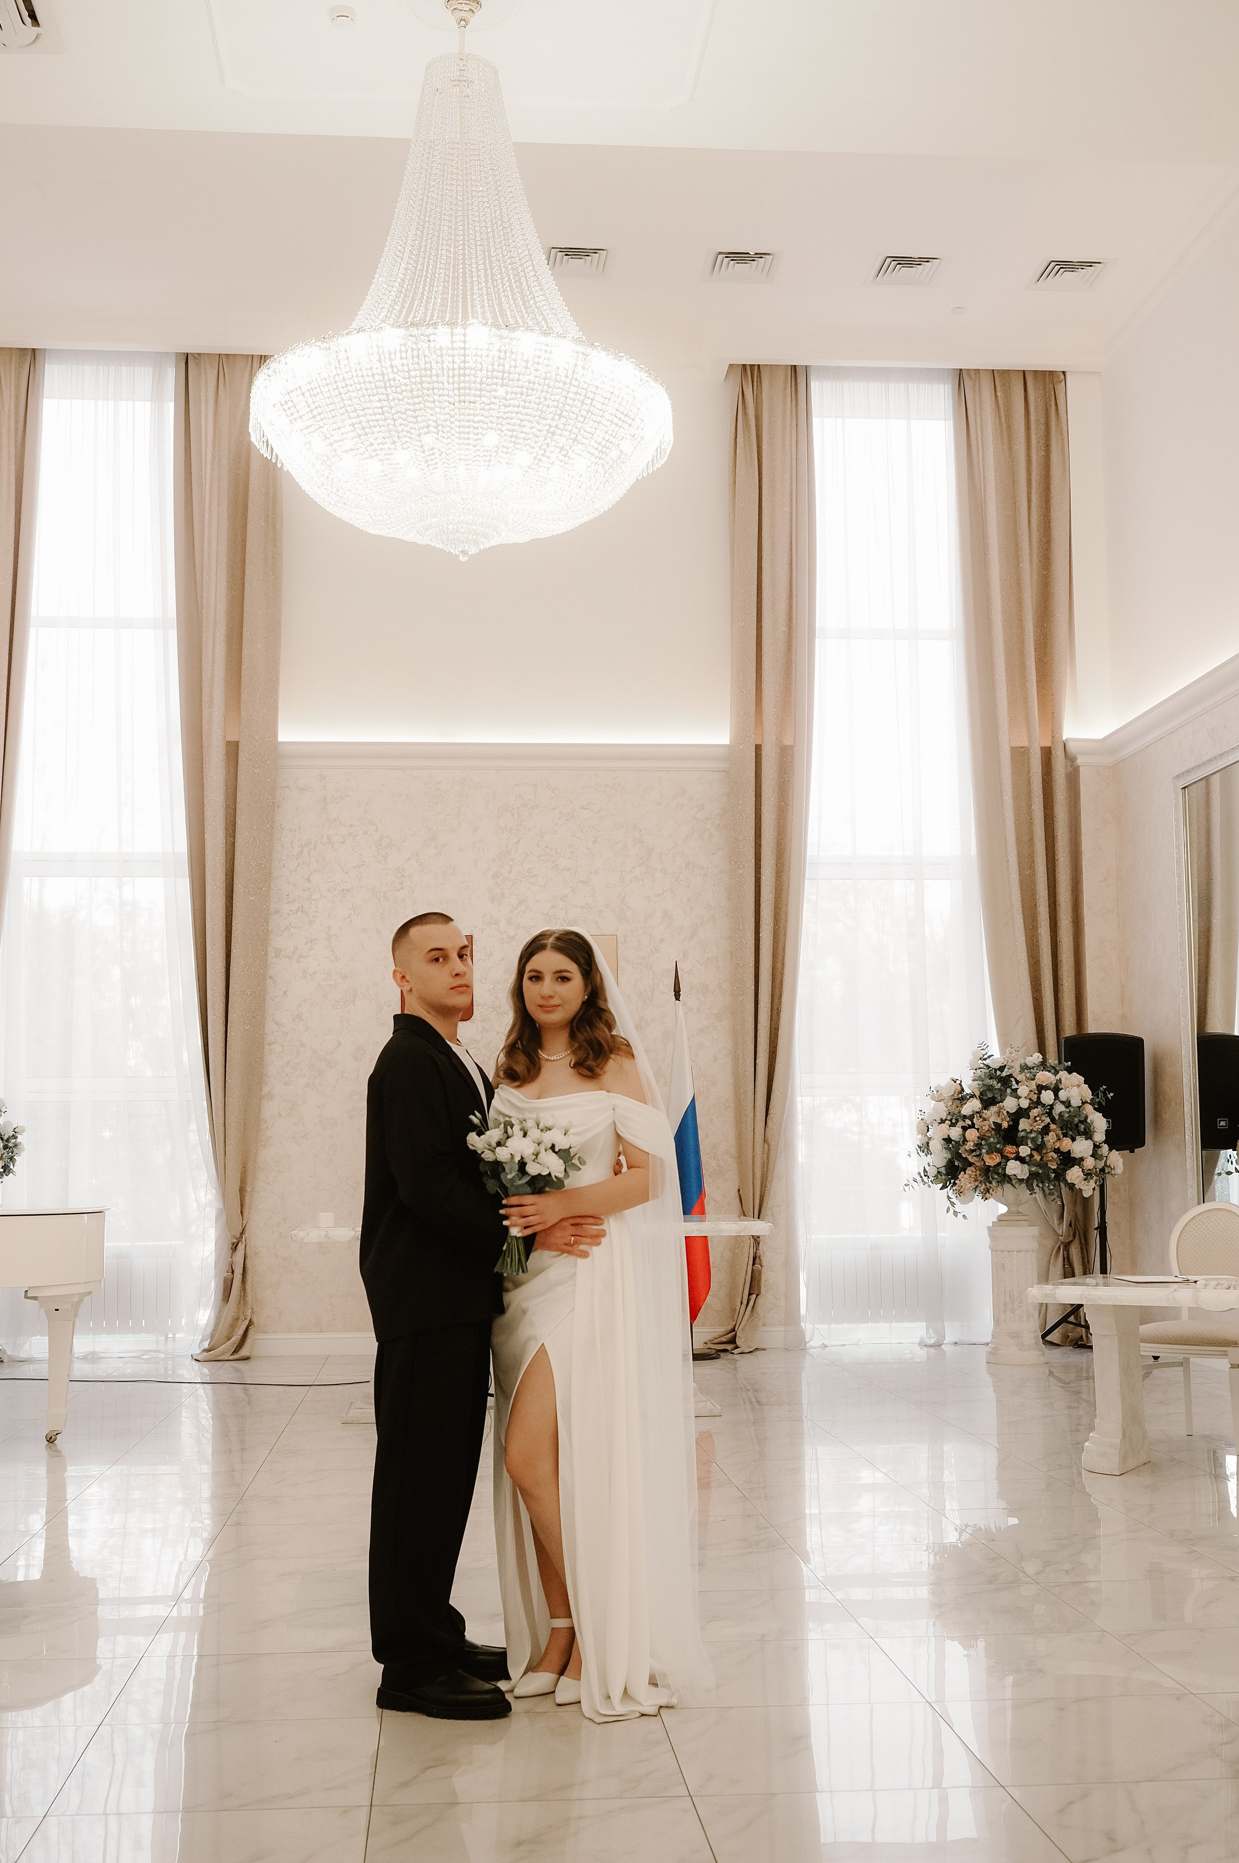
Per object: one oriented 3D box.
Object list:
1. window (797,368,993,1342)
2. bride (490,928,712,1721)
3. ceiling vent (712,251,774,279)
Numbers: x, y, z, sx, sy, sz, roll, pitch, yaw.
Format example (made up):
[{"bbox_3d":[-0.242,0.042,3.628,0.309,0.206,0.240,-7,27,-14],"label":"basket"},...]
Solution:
[{"bbox_3d":[1.823,-0.572,13.669,1.380,6.560,0.220,0,-6,-5],"label":"window"},{"bbox_3d":[-0.053,0.873,4.736,0.460,1.680,0.480,-3,-7,19],"label":"bride"},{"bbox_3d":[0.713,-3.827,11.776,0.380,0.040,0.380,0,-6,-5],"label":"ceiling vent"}]

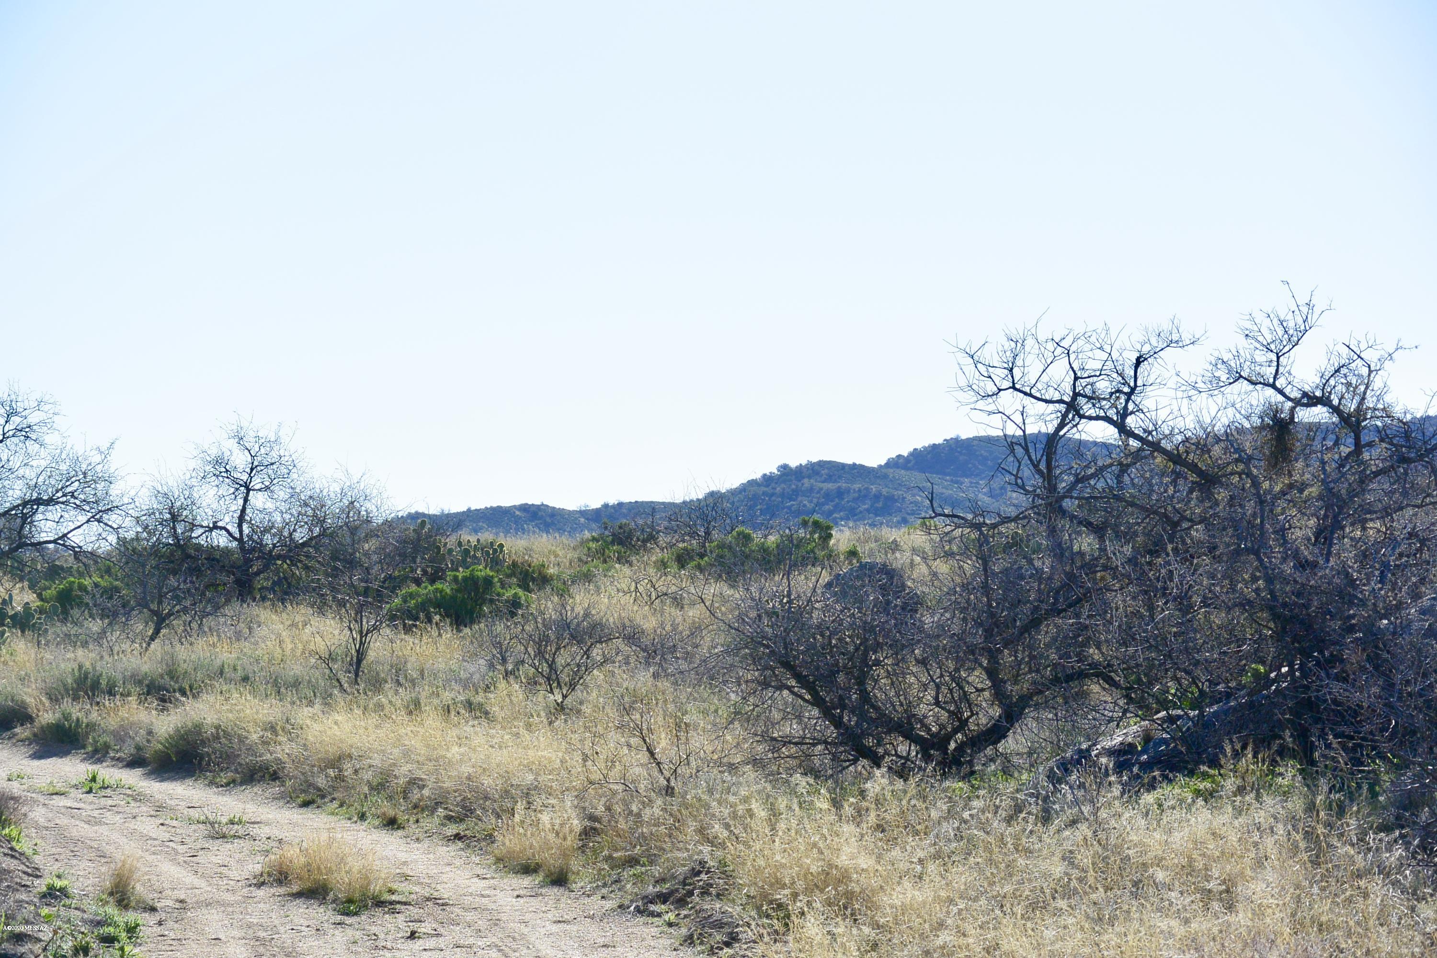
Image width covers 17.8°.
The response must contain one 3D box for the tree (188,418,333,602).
[{"bbox_3d":[-7.780,0.520,78.000,2.500,3.150,2.400,0,0,0],"label":"tree"}]

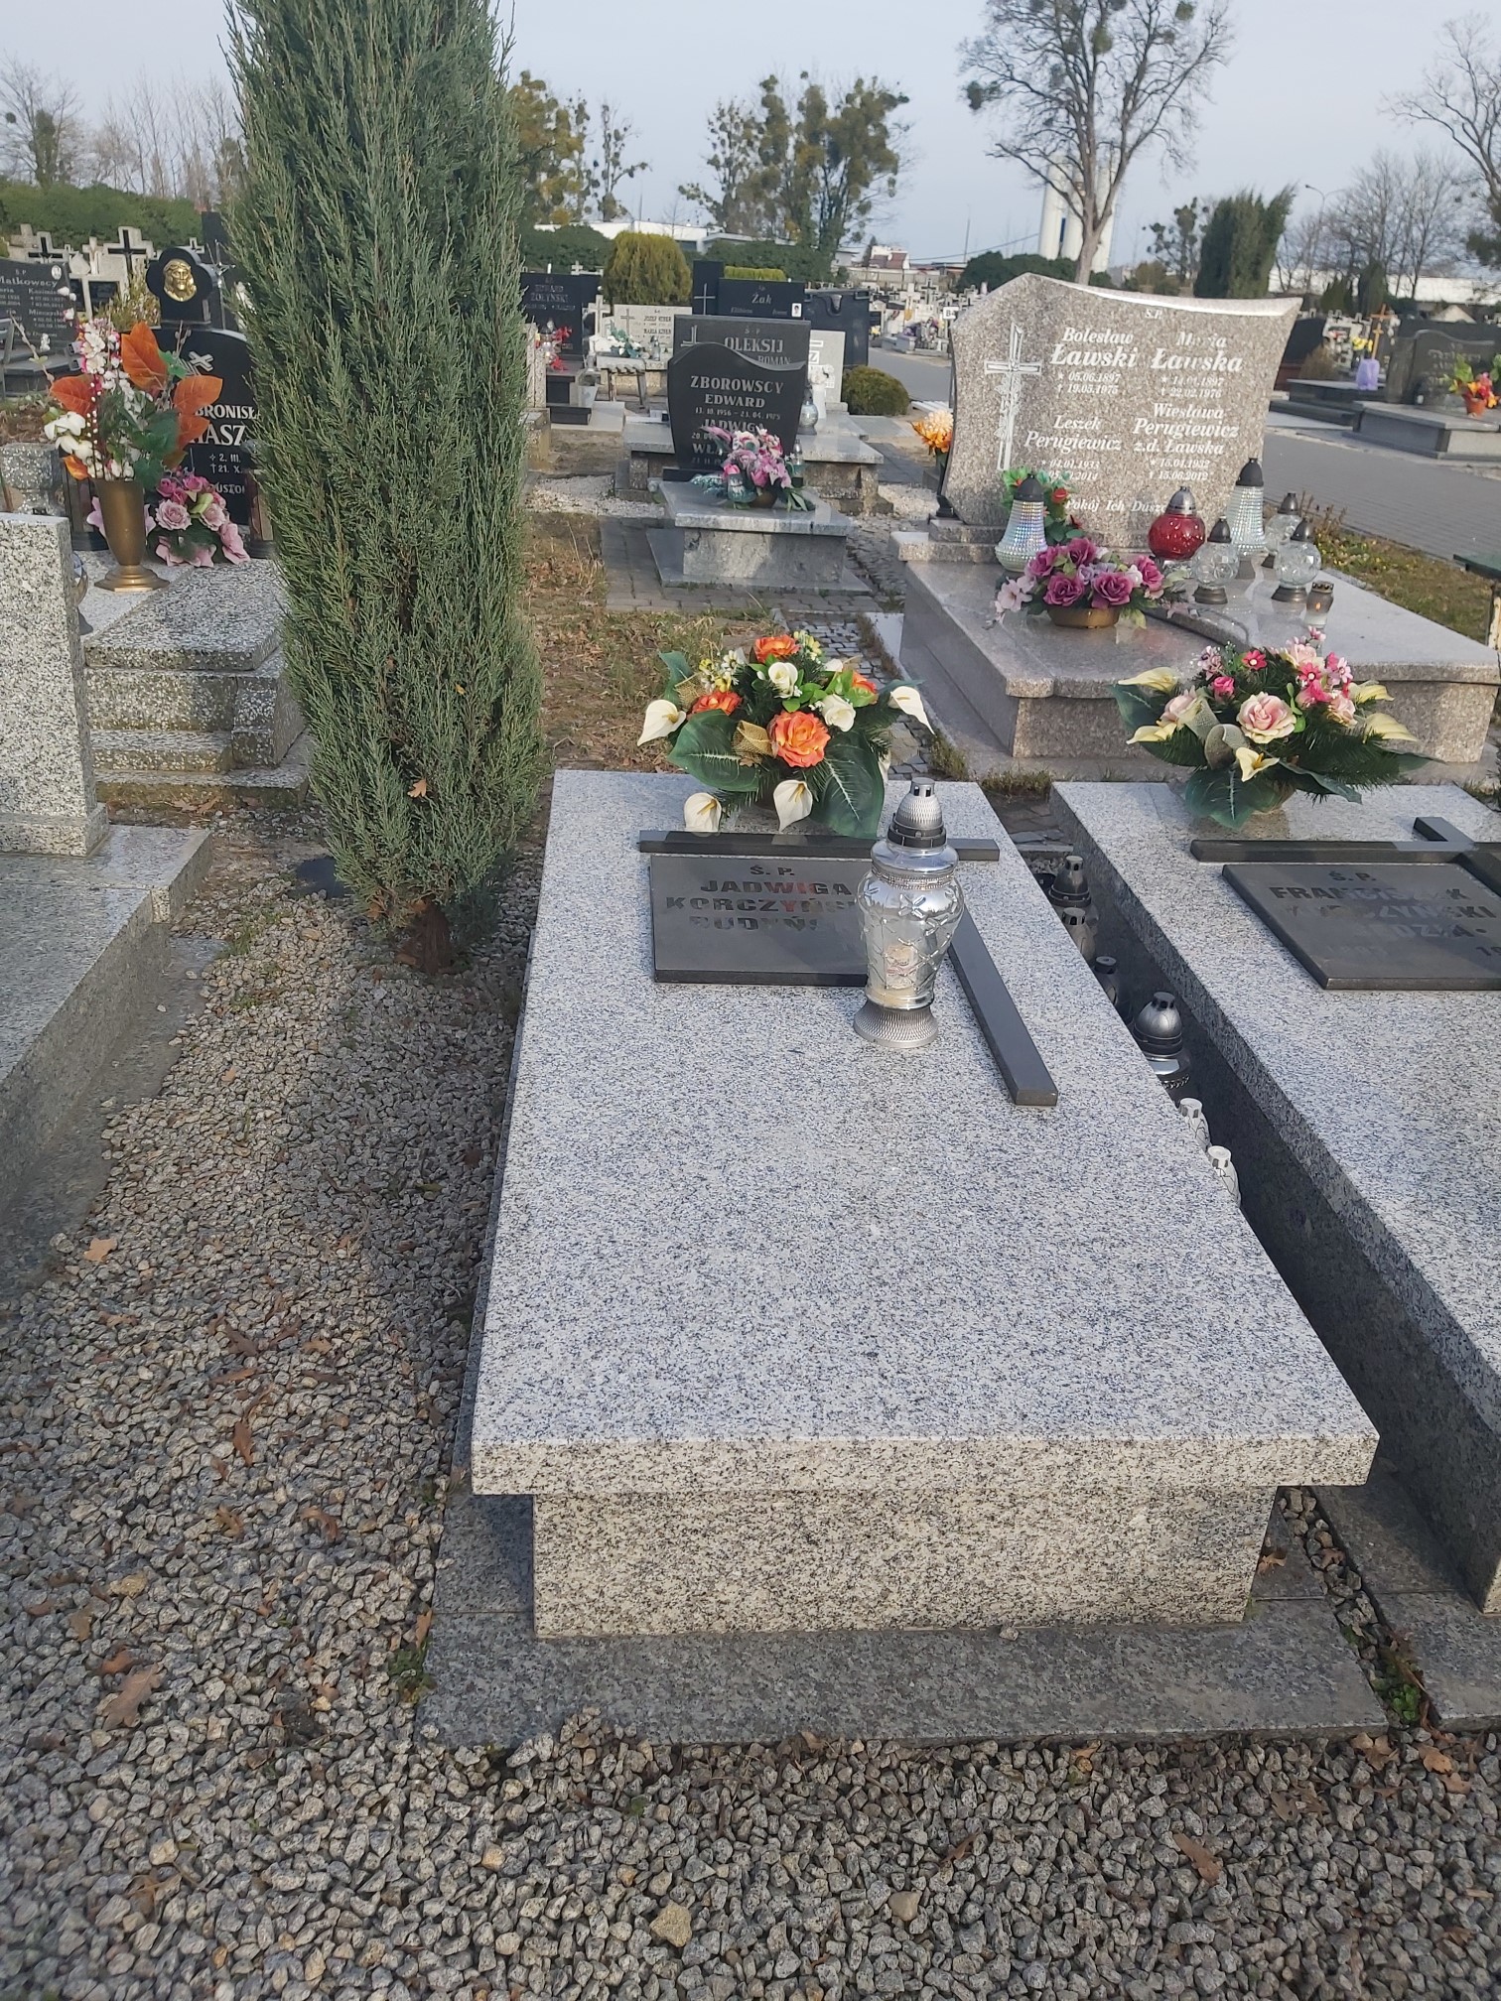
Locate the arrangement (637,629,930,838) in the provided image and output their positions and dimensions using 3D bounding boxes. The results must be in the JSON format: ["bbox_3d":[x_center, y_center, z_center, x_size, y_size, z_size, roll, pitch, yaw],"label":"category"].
[{"bbox_3d":[0.070,-0.524,2.919,0.561,0.377,0.432,1,26,-6],"label":"arrangement"}]

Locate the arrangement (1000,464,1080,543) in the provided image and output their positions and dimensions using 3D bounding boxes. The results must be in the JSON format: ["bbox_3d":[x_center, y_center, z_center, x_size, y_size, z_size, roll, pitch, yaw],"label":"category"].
[{"bbox_3d":[1.104,-1.865,5.720,0.290,0.340,0.220,0,27,-6],"label":"arrangement"}]

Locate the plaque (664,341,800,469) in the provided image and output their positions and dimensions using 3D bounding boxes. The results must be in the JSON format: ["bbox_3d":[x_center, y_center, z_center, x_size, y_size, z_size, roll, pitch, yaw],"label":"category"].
[{"bbox_3d":[-0.068,-2.724,6.900,0.630,0.570,0.080,0,27,-6],"label":"plaque"}]

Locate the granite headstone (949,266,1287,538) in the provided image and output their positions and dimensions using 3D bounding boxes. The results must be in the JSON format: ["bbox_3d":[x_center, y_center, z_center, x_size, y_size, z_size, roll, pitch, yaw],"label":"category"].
[{"bbox_3d":[1.317,-2.175,5.519,1.246,0.858,0.099,0,27,-5],"label":"granite headstone"}]

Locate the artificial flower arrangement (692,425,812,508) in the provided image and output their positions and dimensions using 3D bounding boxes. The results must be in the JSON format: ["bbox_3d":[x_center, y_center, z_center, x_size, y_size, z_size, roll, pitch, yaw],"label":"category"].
[{"bbox_3d":[0.010,-2.248,6.330,0.490,0.330,0.340,0,27,-6],"label":"artificial flower arrangement"}]

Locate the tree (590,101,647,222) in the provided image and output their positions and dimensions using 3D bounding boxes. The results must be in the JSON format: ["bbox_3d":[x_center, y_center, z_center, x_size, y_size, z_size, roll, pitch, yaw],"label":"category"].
[{"bbox_3d":[-10.057,-61.592,114.127,4.274,11.601,4.274,1,26,-6],"label":"tree"}]

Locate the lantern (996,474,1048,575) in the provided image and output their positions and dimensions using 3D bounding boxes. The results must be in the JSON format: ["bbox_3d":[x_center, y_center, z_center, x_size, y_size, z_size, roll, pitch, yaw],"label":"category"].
[{"bbox_3d":[1.096,-1.913,6.023,0.202,0.354,0.202,0,26,-8],"label":"lantern"}]

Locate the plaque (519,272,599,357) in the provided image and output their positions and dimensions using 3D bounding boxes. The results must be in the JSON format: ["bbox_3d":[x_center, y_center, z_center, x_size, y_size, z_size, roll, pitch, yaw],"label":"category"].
[{"bbox_3d":[-1.960,-6.845,15.043,0.860,0.790,0.150,1,26,-6],"label":"plaque"}]

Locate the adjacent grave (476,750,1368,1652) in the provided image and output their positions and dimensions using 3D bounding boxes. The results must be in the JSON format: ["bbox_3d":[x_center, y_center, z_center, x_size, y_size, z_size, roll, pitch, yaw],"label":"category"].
[{"bbox_3d":[0.105,0.129,2.435,0.929,0.371,1.978,1,26,-6],"label":"adjacent grave"}]

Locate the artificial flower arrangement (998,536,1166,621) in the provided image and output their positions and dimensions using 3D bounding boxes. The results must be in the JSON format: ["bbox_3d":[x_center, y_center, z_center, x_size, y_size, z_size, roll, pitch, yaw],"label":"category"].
[{"bbox_3d":[1.055,-1.336,4.807,0.495,0.252,0.378,0,27,-5],"label":"artificial flower arrangement"}]

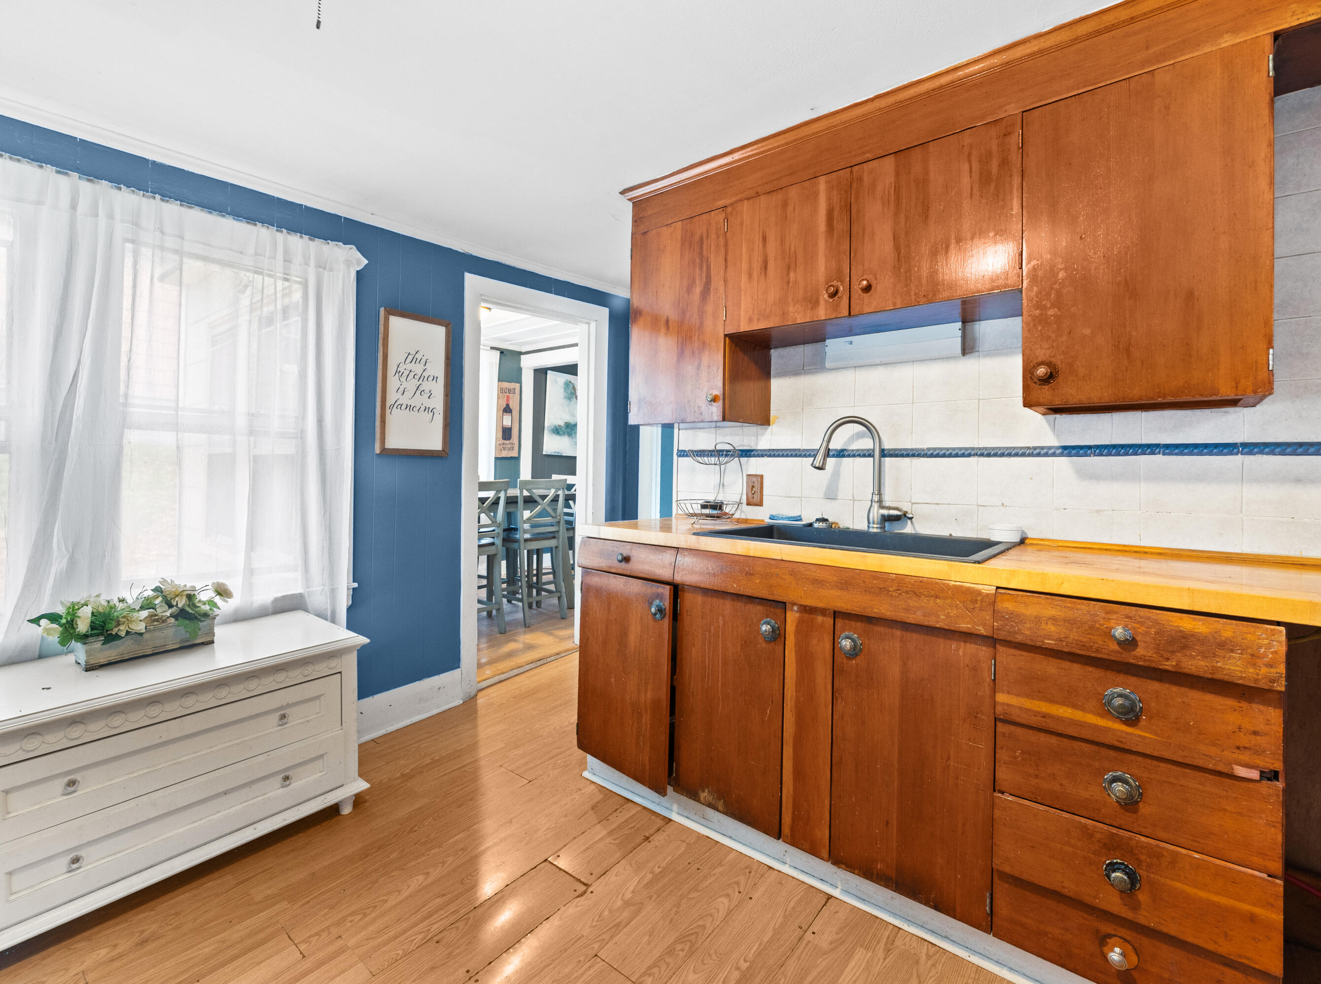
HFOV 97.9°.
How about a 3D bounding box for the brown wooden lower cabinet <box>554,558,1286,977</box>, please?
[{"bbox_3d":[0.574,0.631,1.804,1.830,0.870,0.545,2,2,38],"label":"brown wooden lower cabinet"}]

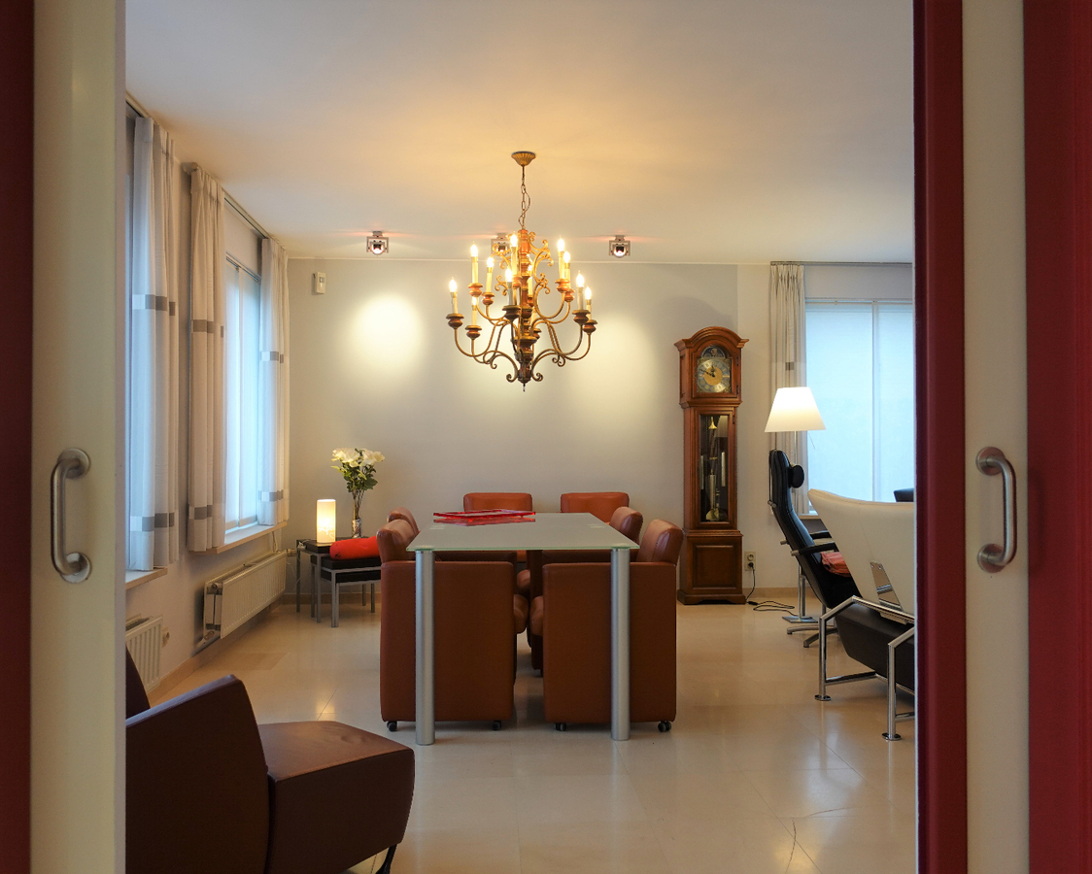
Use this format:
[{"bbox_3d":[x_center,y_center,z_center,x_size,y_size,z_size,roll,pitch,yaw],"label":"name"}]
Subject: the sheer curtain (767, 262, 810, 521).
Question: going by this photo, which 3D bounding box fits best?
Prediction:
[{"bbox_3d":[1.783,-0.359,6.478,0.290,1.860,0.120,0,-1,-4],"label":"sheer curtain"}]

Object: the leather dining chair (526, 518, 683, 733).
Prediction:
[{"bbox_3d":[0.238,0.781,3.778,0.630,0.815,0.560,0,-1,-3],"label":"leather dining chair"}]

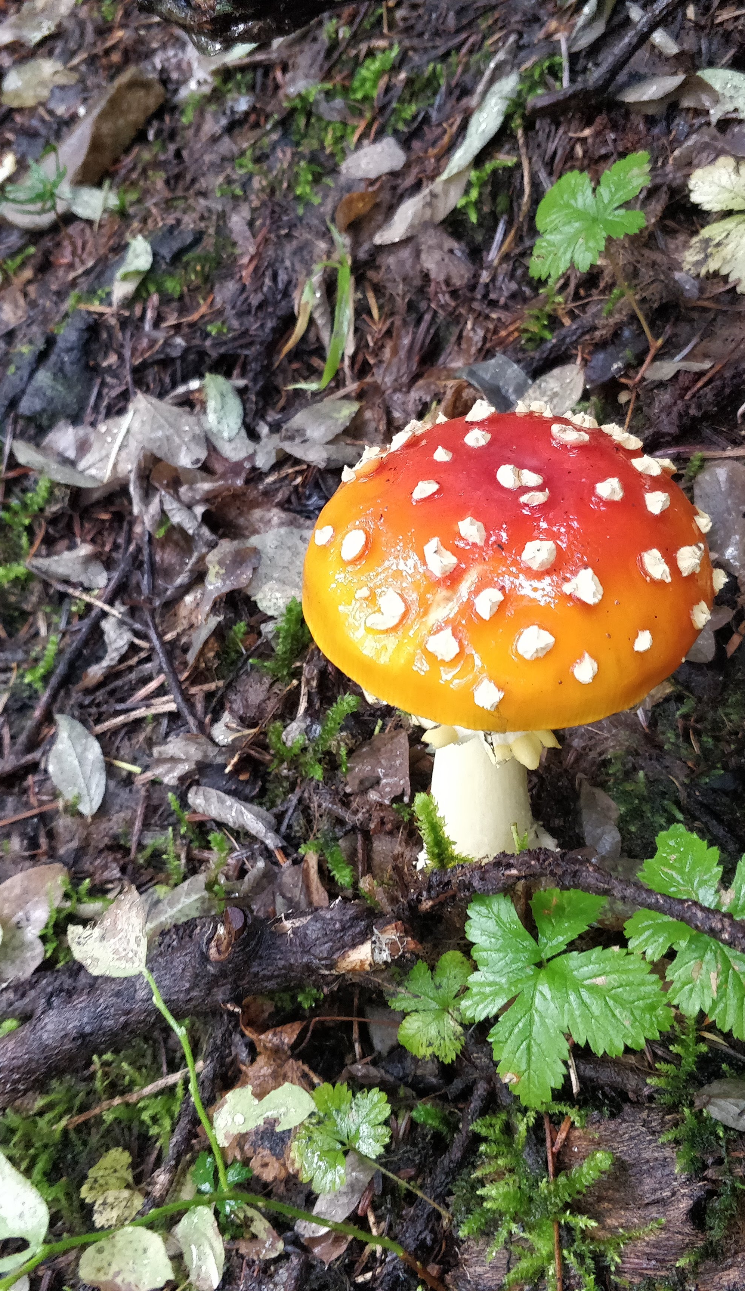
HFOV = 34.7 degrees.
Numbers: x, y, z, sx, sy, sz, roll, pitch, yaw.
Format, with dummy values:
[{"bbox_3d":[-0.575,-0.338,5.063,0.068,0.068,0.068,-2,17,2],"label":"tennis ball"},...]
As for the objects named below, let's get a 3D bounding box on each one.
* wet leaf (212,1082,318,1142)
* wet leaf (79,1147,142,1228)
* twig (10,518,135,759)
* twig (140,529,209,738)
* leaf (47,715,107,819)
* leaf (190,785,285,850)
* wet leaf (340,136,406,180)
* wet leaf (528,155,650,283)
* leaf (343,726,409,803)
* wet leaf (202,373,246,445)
[{"bbox_3d":[-0.034,0.149,0.381,0.035,0.010,0.014,-14,64,6],"label":"wet leaf"},{"bbox_3d":[-0.072,0.150,0.331,0.017,0.009,0.020,-3,71,2],"label":"wet leaf"},{"bbox_3d":[-0.119,-0.003,0.478,0.007,0.007,0.106,16,71,19],"label":"twig"},{"bbox_3d":[-0.077,-0.006,0.442,0.010,0.008,0.093,-17,61,-7],"label":"twig"},{"bbox_3d":[-0.096,0.038,0.388,0.017,0.007,0.037,-20,66,-5],"label":"leaf"},{"bbox_3d":[-0.046,0.058,0.403,0.041,0.009,0.009,29,65,18],"label":"leaf"},{"bbox_3d":[0.001,-0.231,0.567,0.032,0.007,0.021,-25,62,-12],"label":"wet leaf"},{"bbox_3d":[0.109,-0.216,0.601,0.062,0.015,0.067,-6,70,1],"label":"wet leaf"},{"bbox_3d":[0.002,0.037,0.378,0.019,0.010,0.025,3,66,6],"label":"leaf"},{"bbox_3d":[-0.063,-0.101,0.506,0.017,0.008,0.039,-21,63,3],"label":"wet leaf"}]

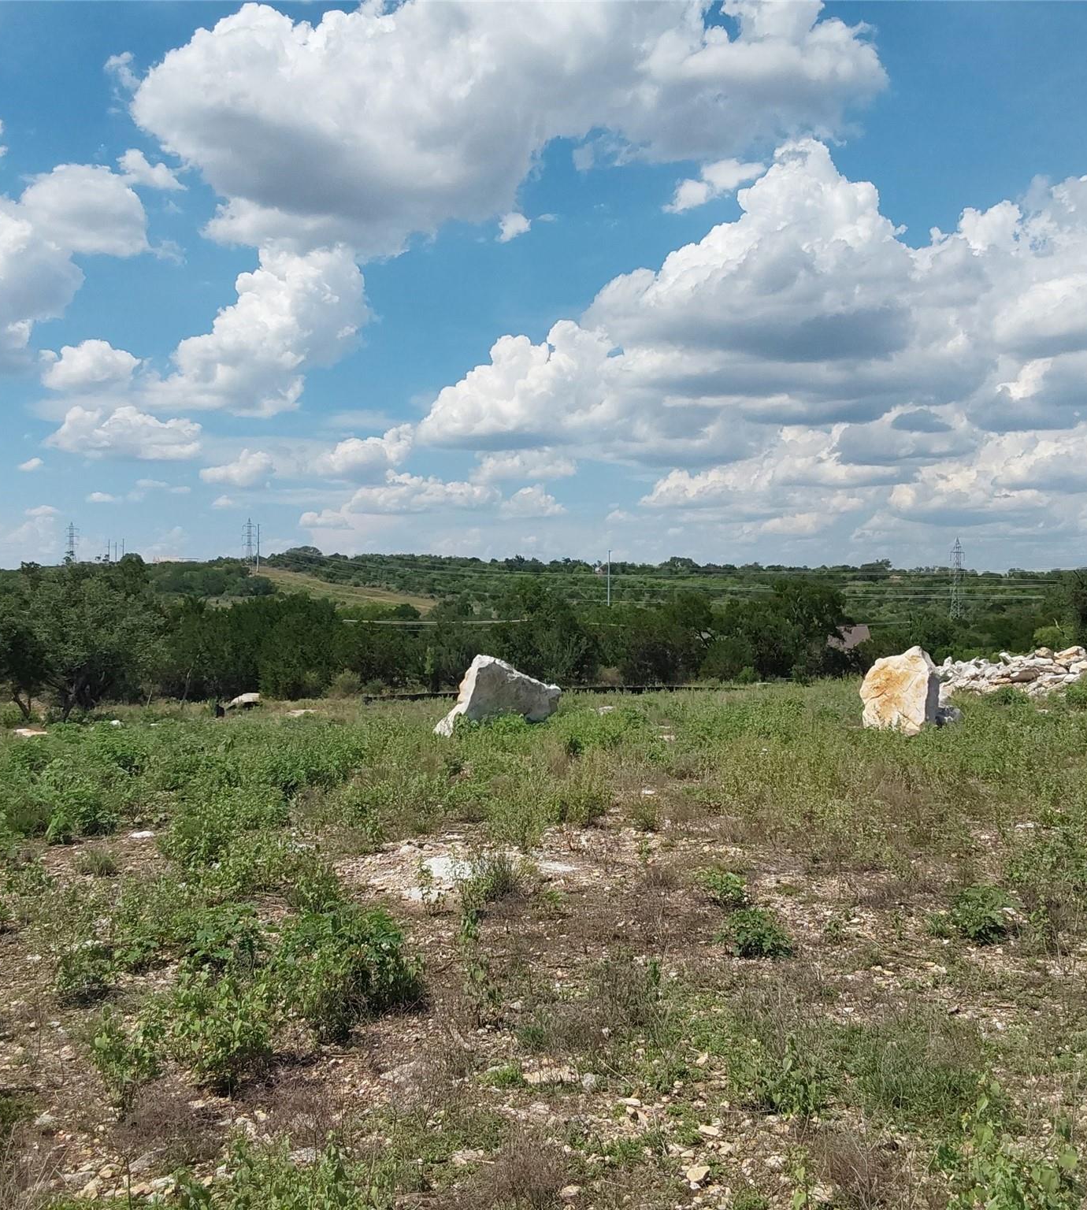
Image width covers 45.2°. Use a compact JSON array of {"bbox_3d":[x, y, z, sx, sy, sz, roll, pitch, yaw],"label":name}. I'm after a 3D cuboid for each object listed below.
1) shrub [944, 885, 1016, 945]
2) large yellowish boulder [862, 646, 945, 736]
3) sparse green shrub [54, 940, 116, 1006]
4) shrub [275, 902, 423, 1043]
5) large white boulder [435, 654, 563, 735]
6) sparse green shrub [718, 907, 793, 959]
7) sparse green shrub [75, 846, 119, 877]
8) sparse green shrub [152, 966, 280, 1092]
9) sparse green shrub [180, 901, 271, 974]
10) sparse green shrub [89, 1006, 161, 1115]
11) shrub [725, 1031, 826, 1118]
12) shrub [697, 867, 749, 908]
[{"bbox_3d":[2.171,1.542,6.488,0.351,0.298,0.316,0,1,19],"label":"shrub"},{"bbox_3d":[5.092,1.233,18.600,1.080,1.300,0.850,0,1,31],"label":"large yellowish boulder"},{"bbox_3d":[-1.906,1.511,5.429,0.262,0.248,0.236,0,1,0],"label":"sparse green shrub"},{"bbox_3d":[-0.751,1.388,5.035,0.574,0.486,0.516,0,1,0],"label":"shrub"},{"bbox_3d":[-0.733,1.446,20.800,1.850,1.326,1.150,0,1,-15],"label":"large white boulder"},{"bbox_3d":[1.004,1.535,6.172,0.358,0.215,0.322,0,1,0],"label":"sparse green shrub"},{"bbox_3d":[-2.758,1.577,8.066,0.273,0.170,0.245,0,1,0],"label":"sparse green shrub"},{"bbox_3d":[-1.108,1.446,4.431,0.432,0.411,0.389,0,1,-14],"label":"sparse green shrub"},{"bbox_3d":[-1.450,1.516,5.945,0.413,0.329,0.372,0,1,-14],"label":"sparse green shrub"},{"bbox_3d":[-1.362,1.483,4.247,0.234,0.342,0.210,0,1,-18],"label":"sparse green shrub"},{"bbox_3d":[0.752,1.505,4.233,0.323,0.235,0.291,0,1,0],"label":"shrub"},{"bbox_3d":[0.992,1.548,7.205,0.292,0.209,0.263,0,1,0],"label":"shrub"}]

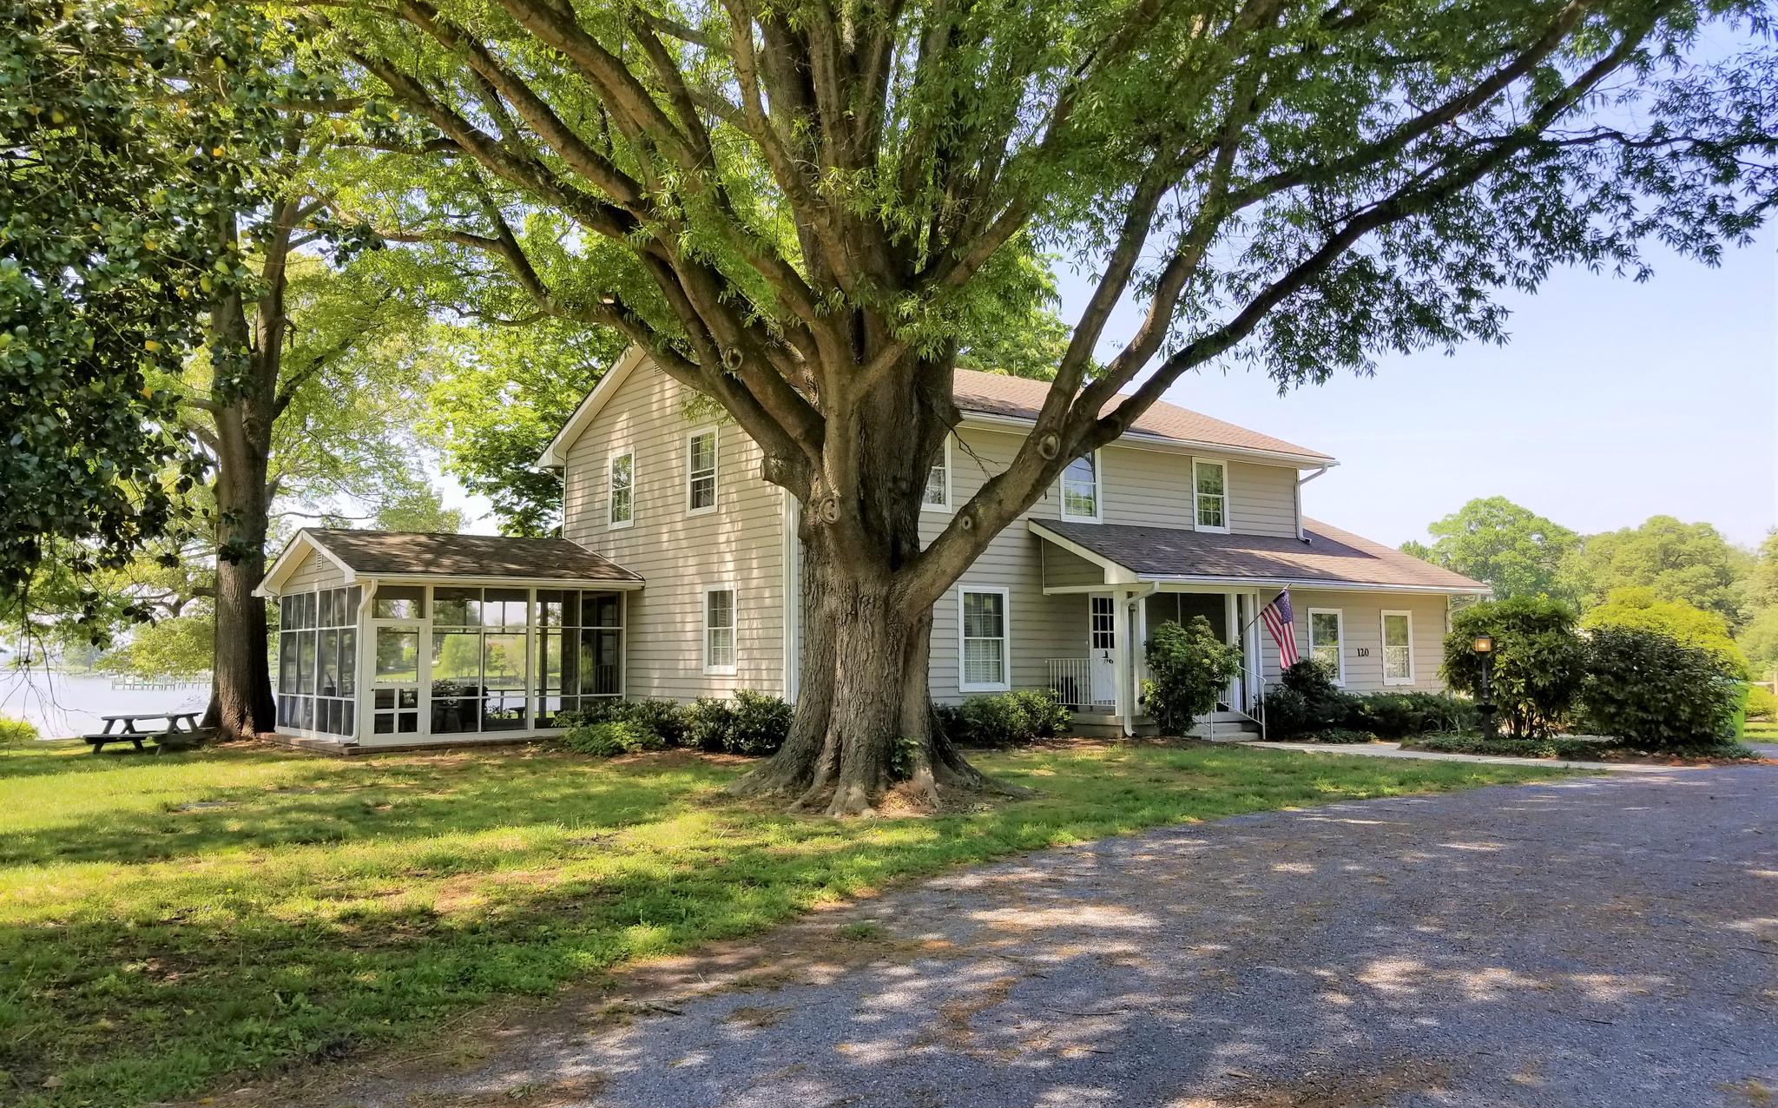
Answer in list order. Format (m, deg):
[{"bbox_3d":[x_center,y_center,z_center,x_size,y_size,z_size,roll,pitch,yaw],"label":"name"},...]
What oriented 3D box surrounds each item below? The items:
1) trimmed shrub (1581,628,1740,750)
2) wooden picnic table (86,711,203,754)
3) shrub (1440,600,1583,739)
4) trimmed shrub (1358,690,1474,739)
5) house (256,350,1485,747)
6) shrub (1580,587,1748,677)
[{"bbox_3d":[12.538,2.137,21.700,2.350,1.900,2.300,3,-5,-38],"label":"trimmed shrub"},{"bbox_3d":[-13.127,3.162,23.700,1.550,0.750,1.830,-1,-4,13],"label":"wooden picnic table"},{"bbox_3d":[10.965,1.999,23.400,2.400,2.450,2.400,3,-5,-38],"label":"shrub"},{"bbox_3d":[9.919,2.951,25.118,2.300,0.850,1.600,3,-5,-38],"label":"trimmed shrub"},{"bbox_3d":[0.379,-0.215,27.677,21.800,7.750,13.800,3,-5,-38],"label":"house"},{"bbox_3d":[15.746,2.120,27.300,3.200,2.750,3.100,3,-5,-38],"label":"shrub"}]

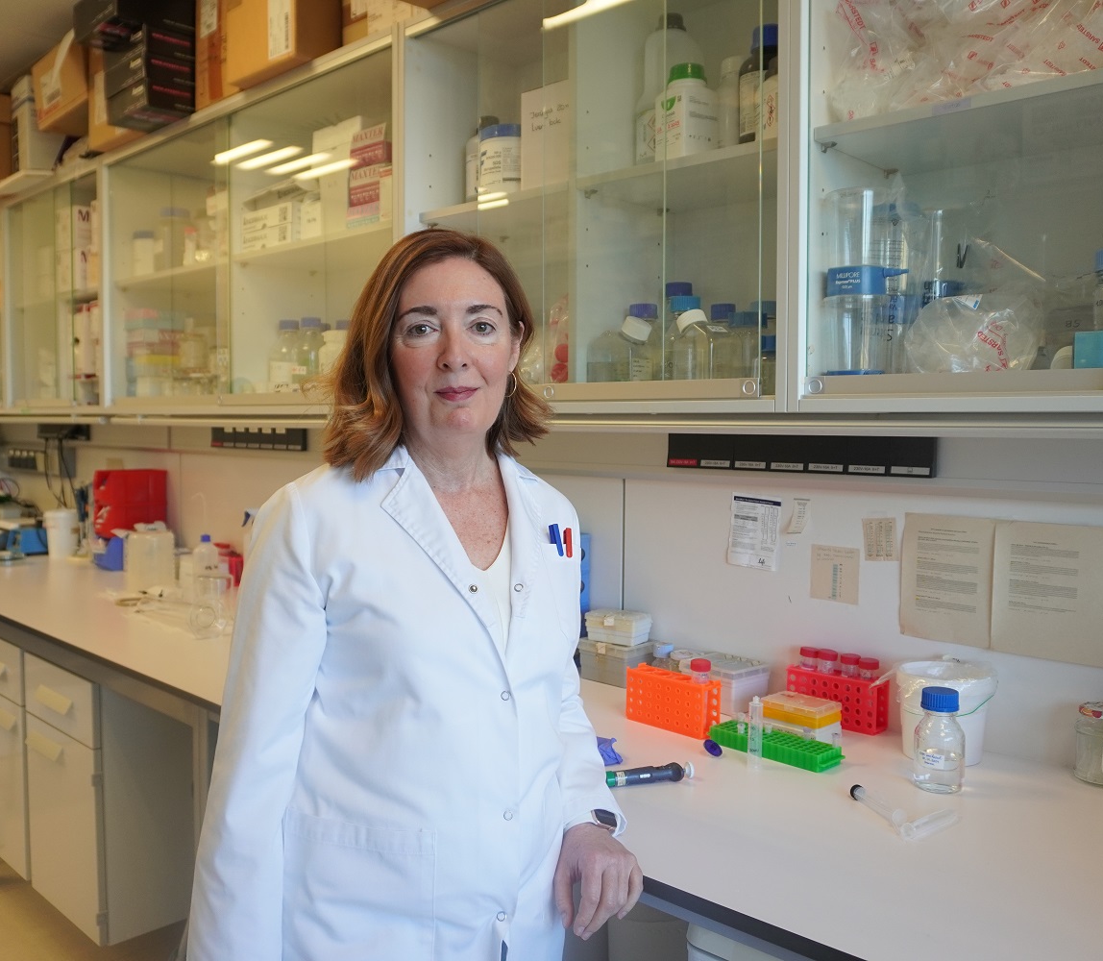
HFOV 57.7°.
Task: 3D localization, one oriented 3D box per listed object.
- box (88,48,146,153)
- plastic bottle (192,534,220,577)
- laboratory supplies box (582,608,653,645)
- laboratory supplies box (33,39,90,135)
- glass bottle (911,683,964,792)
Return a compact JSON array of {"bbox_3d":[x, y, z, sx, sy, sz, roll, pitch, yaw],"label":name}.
[{"bbox_3d":[-1.261,-1.220,3.201,0.312,0.322,0.307,4,5,44],"label":"box"},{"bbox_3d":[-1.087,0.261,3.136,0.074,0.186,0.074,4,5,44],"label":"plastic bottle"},{"bbox_3d":[0.141,0.310,2.102,0.117,0.054,0.076,3,4,35],"label":"laboratory supplies box"},{"bbox_3d":[-1.555,-1.349,3.476,0.455,0.228,0.292,4,5,44],"label":"laboratory supplies box"},{"bbox_3d":[0.582,0.388,1.498,0.069,0.142,0.069,4,5,44],"label":"glass bottle"}]

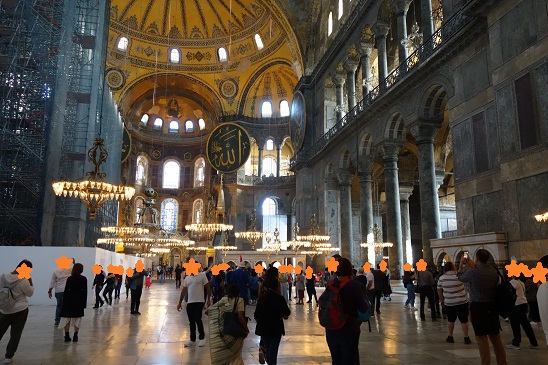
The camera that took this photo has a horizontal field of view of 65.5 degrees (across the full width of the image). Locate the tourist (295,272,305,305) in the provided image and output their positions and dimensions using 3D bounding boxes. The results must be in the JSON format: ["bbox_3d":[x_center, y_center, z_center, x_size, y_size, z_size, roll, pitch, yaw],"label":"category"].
[{"bbox_3d":[1.133,4.455,18.657,0.380,1.610,0.460,8,-14,-36],"label":"tourist"}]

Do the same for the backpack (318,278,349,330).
[{"bbox_3d":[0.627,1.291,4.492,0.330,0.520,0.240,-8,-14,34],"label":"backpack"}]

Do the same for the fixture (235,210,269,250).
[{"bbox_3d":[-1.996,4.398,40.300,3.400,3.700,3.400,3,-12,-11],"label":"fixture"}]

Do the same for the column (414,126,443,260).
[{"bbox_3d":[9.499,1.379,25.945,1.200,10.730,1.200,3,-12,-11],"label":"column"}]

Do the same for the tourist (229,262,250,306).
[{"bbox_3d":[-1.422,4.320,17.999,0.620,1.770,0.420,0,-11,0],"label":"tourist"}]

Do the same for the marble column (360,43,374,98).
[{"bbox_3d":[7.908,-9.010,36.395,0.900,6.180,0.900,3,-12,-11],"label":"marble column"}]

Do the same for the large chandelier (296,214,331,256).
[{"bbox_3d":[3.070,3.978,32.711,2.650,3.060,2.650,0,-11,0],"label":"large chandelier"}]

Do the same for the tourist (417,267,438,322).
[{"bbox_3d":[4.748,3.397,13.270,0.580,1.740,0.420,-3,-12,18],"label":"tourist"}]

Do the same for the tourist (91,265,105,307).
[{"bbox_3d":[-7.240,4.275,17.544,0.500,1.680,0.500,-9,-15,39],"label":"tourist"}]

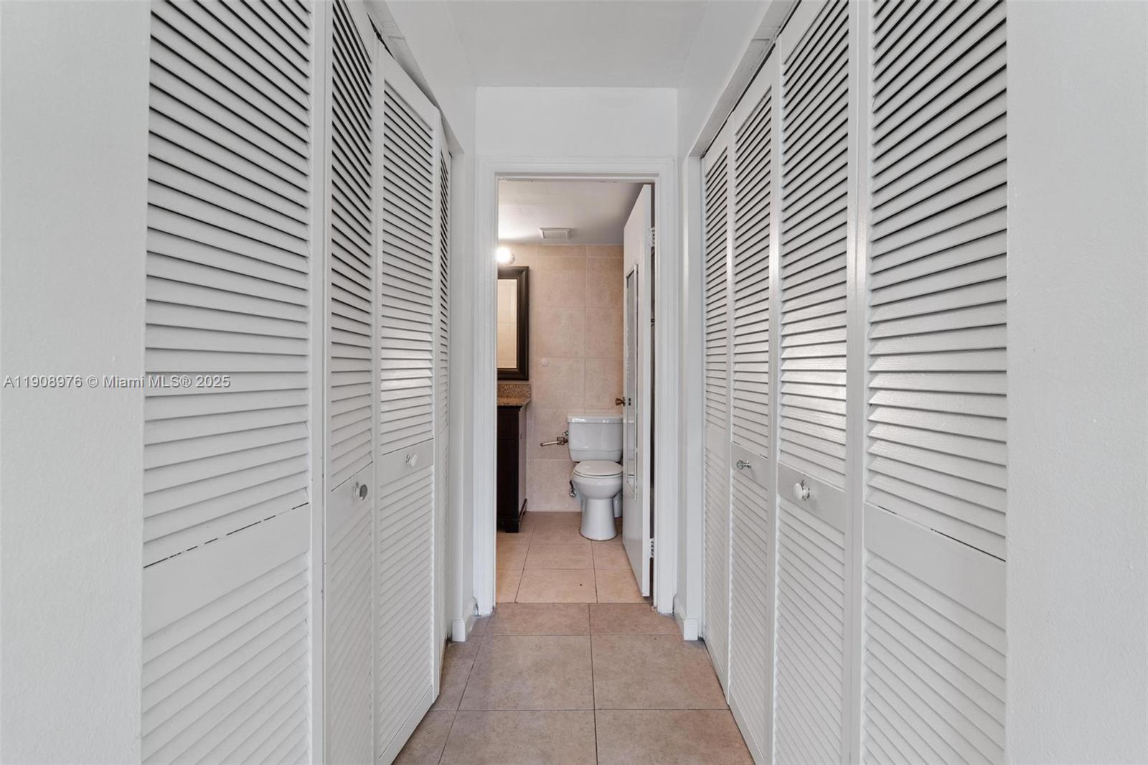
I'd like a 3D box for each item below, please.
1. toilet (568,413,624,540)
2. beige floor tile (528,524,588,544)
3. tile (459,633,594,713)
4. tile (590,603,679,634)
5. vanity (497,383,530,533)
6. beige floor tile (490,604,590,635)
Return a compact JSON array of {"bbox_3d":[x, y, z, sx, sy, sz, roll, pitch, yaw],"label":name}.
[{"bbox_3d":[0.168,0.655,3.458,0.440,0.780,0.690,0,2,0],"label":"toilet"},{"bbox_3d":[-0.084,1.053,3.316,0.404,0.010,0.404,0,2,0],"label":"beige floor tile"},{"bbox_3d":[-0.159,1.092,1.820,0.457,0.010,0.455,0,2,0],"label":"tile"},{"bbox_3d":[0.270,1.084,2.188,0.400,0.010,0.280,0,2,0],"label":"tile"},{"bbox_3d":[-0.738,0.540,3.549,0.800,1.000,0.500,0,2,0],"label":"vanity"},{"bbox_3d":[-0.158,1.082,2.190,0.455,0.010,0.280,0,2,0],"label":"beige floor tile"}]

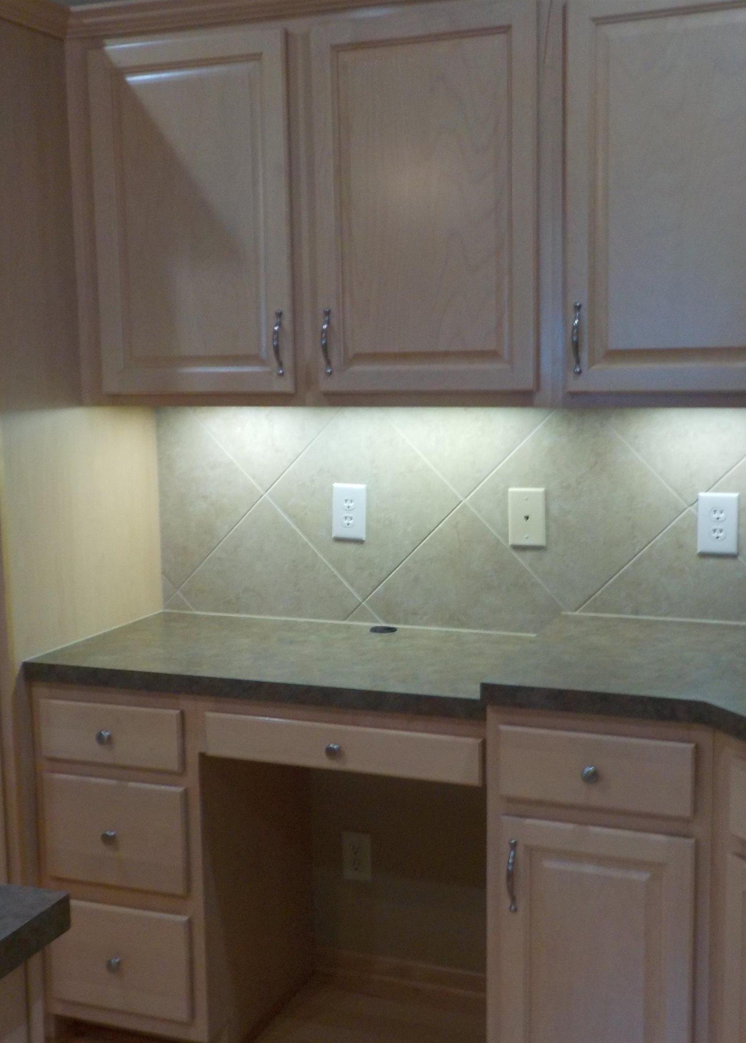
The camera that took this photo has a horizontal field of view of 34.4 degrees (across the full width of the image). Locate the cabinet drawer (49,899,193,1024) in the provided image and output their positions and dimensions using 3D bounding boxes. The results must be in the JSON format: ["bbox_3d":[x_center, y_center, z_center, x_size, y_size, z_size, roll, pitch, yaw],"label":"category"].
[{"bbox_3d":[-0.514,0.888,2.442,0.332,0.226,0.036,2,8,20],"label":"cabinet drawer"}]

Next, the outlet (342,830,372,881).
[{"bbox_3d":[-0.039,0.790,2.834,0.071,0.116,0.009,2,8,20],"label":"outlet"}]

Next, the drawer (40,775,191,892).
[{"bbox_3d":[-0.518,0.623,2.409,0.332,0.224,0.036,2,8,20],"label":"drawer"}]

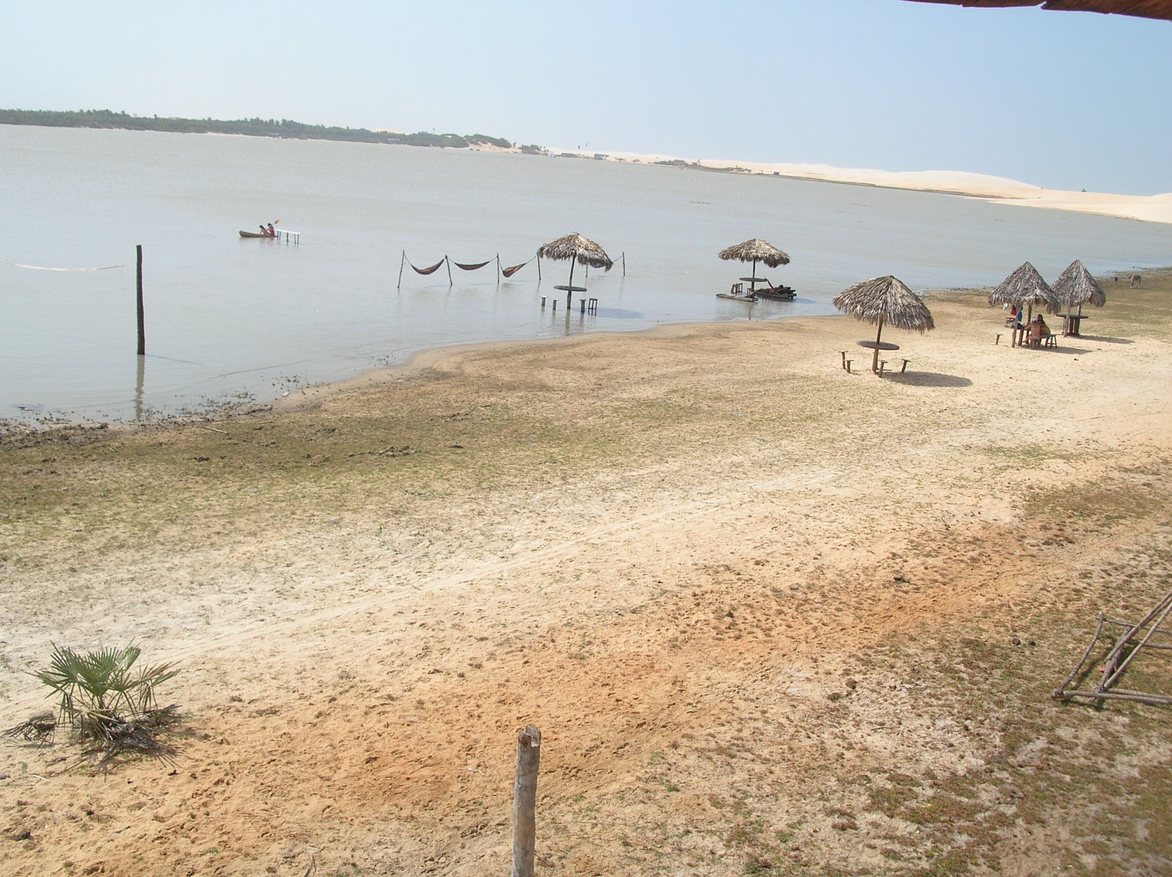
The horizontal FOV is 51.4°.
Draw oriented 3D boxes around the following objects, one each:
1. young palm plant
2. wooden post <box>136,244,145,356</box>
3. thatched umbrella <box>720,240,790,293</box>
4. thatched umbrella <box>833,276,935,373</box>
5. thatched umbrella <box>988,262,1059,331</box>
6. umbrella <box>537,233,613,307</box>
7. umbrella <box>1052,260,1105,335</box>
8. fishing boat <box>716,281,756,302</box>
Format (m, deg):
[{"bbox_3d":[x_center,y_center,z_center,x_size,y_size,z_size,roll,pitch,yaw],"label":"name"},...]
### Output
[{"bbox_3d":[-4.251,2.216,10.716,1.150,0.762,1.000,-1,14,-22],"label":"young palm plant"},{"bbox_3d":[-11.429,-3.523,31.227,0.160,2.837,0.160,-1,14,-20],"label":"wooden post"},{"bbox_3d":[7.832,-7.904,56.167,3.280,2.575,3.280,6,13,7],"label":"thatched umbrella"},{"bbox_3d":[8.468,-3.207,34.469,2.825,2.768,2.825,7,14,13],"label":"thatched umbrella"},{"bbox_3d":[15.540,-4.735,42.968,2.332,2.983,2.332,9,14,19],"label":"thatched umbrella"},{"bbox_3d":[-0.530,-6.269,46.028,2.893,2.932,2.893,4,13,-1],"label":"umbrella"},{"bbox_3d":[19.038,-5.418,47.011,2.017,2.923,2.017,9,14,21],"label":"umbrella"},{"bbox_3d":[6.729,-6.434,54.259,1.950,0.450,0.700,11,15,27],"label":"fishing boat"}]

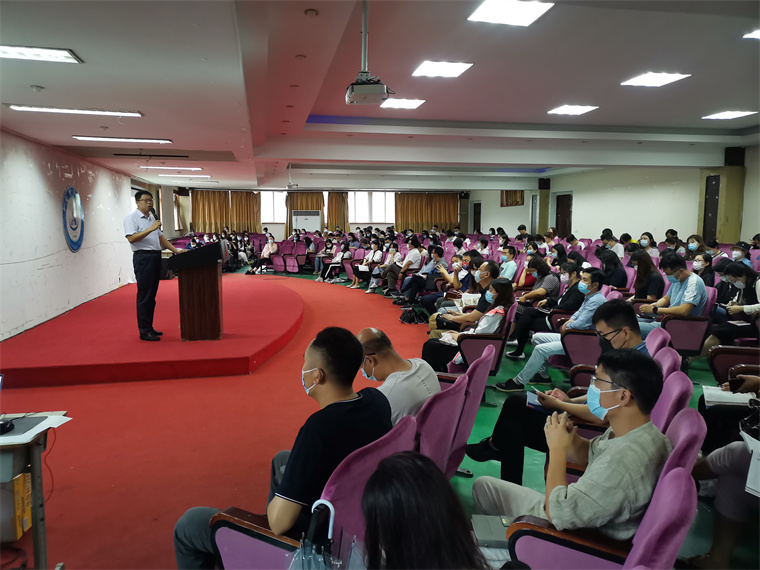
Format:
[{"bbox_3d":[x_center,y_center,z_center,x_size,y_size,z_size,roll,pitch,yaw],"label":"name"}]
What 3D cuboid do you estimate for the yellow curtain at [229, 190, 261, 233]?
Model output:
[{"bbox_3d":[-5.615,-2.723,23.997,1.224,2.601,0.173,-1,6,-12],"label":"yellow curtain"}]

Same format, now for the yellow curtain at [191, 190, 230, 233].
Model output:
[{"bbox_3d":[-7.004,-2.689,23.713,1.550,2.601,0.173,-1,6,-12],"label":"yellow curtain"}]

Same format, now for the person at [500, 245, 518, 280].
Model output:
[{"bbox_3d":[2.096,-0.107,9.877,0.765,1.204,0.530,-1,6,-12],"label":"person"}]

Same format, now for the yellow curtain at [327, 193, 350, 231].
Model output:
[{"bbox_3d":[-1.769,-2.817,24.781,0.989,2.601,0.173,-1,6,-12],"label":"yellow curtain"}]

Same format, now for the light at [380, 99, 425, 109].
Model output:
[{"bbox_3d":[0.369,-2.792,8.754,0.600,0.070,0.600,-1,6,-12],"label":"light"}]

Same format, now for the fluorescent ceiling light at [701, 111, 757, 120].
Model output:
[{"bbox_3d":[5.719,-2.799,9.355,0.612,0.071,0.612,-1,6,-12],"label":"fluorescent ceiling light"}]

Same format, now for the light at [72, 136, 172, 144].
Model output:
[{"bbox_3d":[-3.516,-2.025,7.871,1.200,0.080,0.300,-1,6,-12],"label":"light"}]

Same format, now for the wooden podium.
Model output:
[{"bbox_3d":[-2.218,0.053,7.003,0.632,1.153,0.714,-1,6,-12],"label":"wooden podium"}]

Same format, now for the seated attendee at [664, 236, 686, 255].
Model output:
[{"bbox_3d":[4.828,-0.254,9.760,0.750,1.120,0.470,0,6,2],"label":"seated attendee"}]

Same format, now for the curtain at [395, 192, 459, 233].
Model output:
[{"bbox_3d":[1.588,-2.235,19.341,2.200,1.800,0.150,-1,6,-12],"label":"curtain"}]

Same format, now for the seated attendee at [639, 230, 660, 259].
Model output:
[{"bbox_3d":[4.031,-0.209,8.954,0.750,1.200,0.480,0,6,-3],"label":"seated attendee"}]

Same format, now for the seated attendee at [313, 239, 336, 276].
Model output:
[{"bbox_3d":[-1.718,-0.872,17.616,0.530,1.102,0.765,4,7,33],"label":"seated attendee"}]

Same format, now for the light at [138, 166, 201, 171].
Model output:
[{"bbox_3d":[-4.327,-2.438,11.843,1.200,0.080,0.300,-1,6,-12],"label":"light"}]

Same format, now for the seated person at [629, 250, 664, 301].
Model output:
[{"bbox_3d":[2.897,0.195,6.388,0.760,1.180,0.470,1,6,10],"label":"seated person"}]

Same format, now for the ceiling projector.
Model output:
[{"bbox_3d":[-0.090,-1.501,4.450,0.296,0.112,0.388,0,6,-2],"label":"ceiling projector"}]

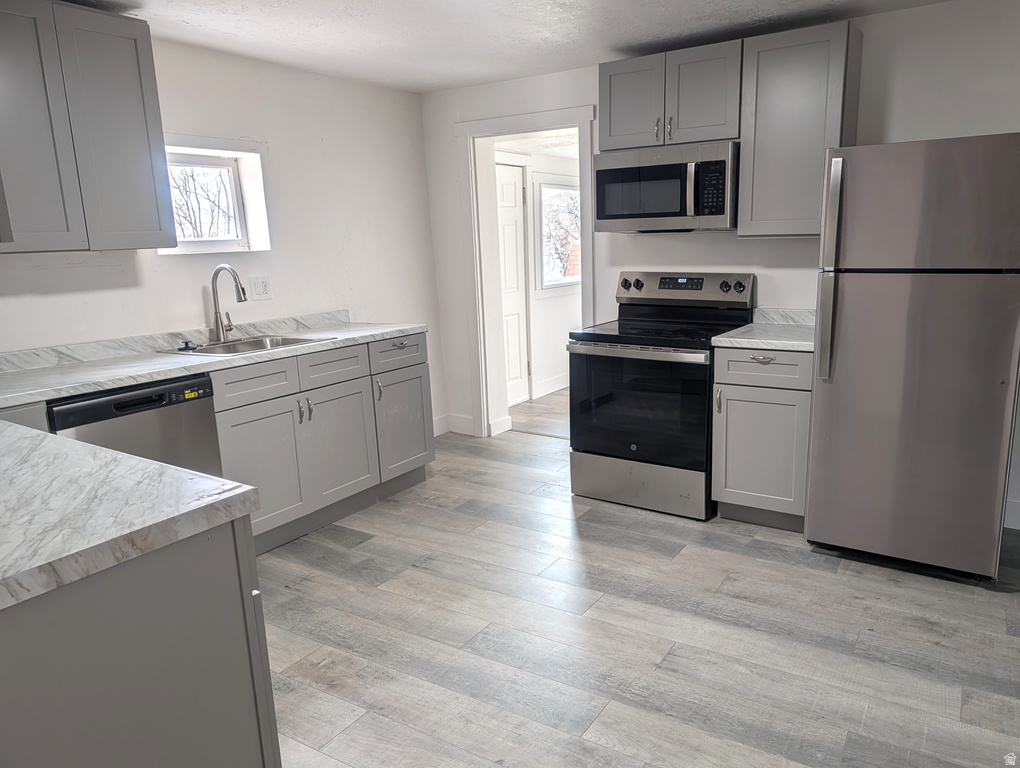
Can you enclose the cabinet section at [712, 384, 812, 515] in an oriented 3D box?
[{"bbox_3d":[1.326,0.249,3.534,0.447,0.582,0.589,6,14,34],"label":"cabinet section"}]

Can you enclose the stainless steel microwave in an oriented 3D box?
[{"bbox_3d":[0.867,-1.022,3.759,0.757,0.412,0.385,7,15,34],"label":"stainless steel microwave"}]

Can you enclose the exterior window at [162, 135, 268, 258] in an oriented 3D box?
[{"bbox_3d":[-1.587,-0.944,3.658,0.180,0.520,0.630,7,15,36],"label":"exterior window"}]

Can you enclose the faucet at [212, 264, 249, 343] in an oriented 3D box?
[{"bbox_3d":[-1.391,-0.404,3.600,0.250,0.403,0.100,7,15,36],"label":"faucet"}]

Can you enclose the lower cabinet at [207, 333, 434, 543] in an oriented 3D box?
[{"bbox_3d":[-1.112,0.238,3.823,0.625,0.880,1.350,7,15,36],"label":"lower cabinet"}]

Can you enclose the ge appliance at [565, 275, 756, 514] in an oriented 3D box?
[{"bbox_3d":[0.812,0.018,3.818,0.758,1.187,0.710,7,15,34],"label":"ge appliance"}]

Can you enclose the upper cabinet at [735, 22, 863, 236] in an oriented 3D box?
[{"bbox_3d":[1.383,-1.175,3.393,0.453,0.910,0.324,7,15,34],"label":"upper cabinet"}]

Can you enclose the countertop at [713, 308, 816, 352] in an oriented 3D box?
[{"bbox_3d":[1.329,-0.273,3.444,0.475,0.116,0.648,7,15,34],"label":"countertop"}]

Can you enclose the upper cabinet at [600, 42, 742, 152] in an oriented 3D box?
[{"bbox_3d":[0.878,-1.456,3.685,0.754,0.450,0.324,7,15,34],"label":"upper cabinet"}]

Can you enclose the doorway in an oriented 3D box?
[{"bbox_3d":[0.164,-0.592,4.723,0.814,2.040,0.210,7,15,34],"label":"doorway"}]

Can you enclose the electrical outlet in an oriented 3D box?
[{"bbox_3d":[-1.358,-0.520,3.881,0.008,0.118,0.118,7,15,36],"label":"electrical outlet"}]

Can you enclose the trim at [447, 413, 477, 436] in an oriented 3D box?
[{"bbox_3d":[-0.367,0.301,5.186,0.225,0.135,0.015,7,15,34],"label":"trim"}]

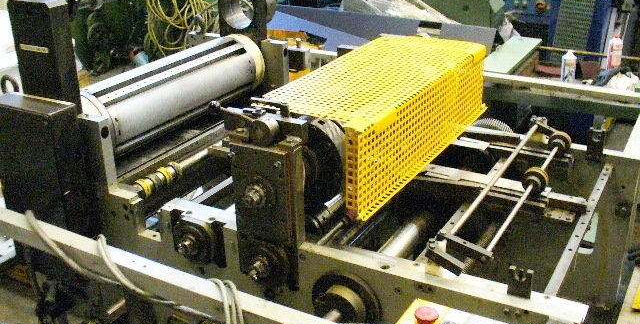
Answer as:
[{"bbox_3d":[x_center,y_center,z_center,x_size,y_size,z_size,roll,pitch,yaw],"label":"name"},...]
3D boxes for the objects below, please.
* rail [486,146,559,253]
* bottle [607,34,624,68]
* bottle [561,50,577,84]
[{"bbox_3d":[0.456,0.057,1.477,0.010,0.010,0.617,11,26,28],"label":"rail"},{"bbox_3d":[1.016,-0.374,2.347,0.044,0.144,0.032,-5,23,-7],"label":"bottle"},{"bbox_3d":[0.819,-0.313,2.243,0.042,0.108,0.030,-5,23,-7],"label":"bottle"}]

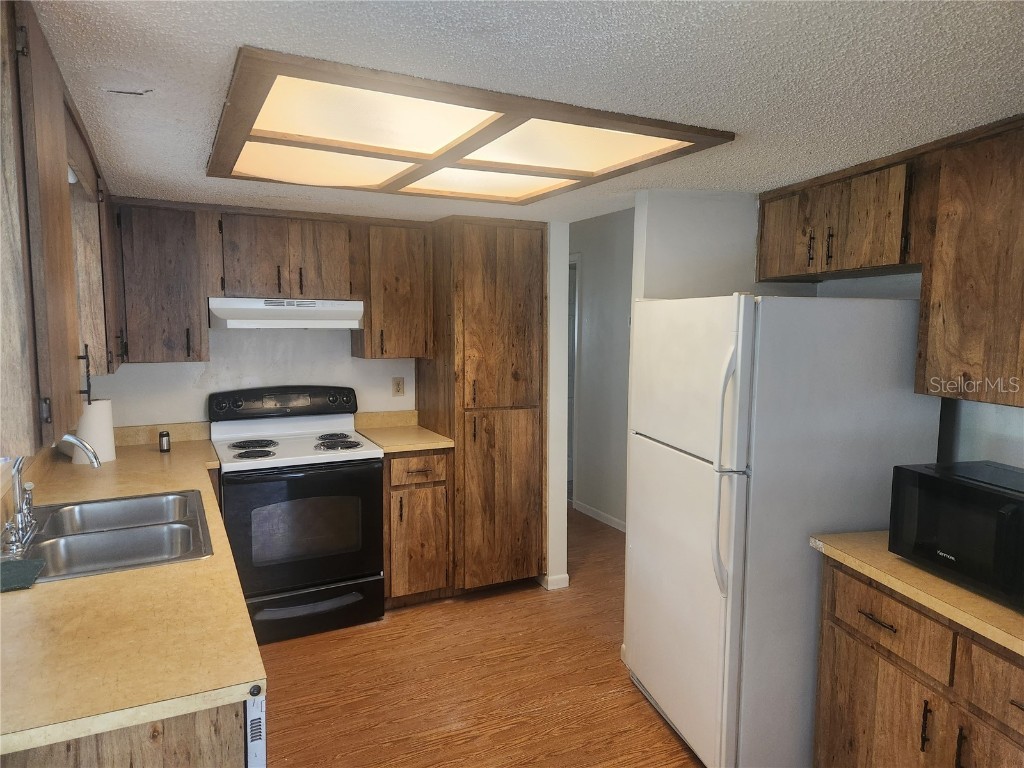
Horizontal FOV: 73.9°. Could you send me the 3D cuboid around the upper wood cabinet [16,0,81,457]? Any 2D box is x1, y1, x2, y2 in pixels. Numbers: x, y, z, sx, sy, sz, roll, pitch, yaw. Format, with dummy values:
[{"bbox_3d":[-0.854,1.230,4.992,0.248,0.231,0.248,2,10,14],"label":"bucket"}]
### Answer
[{"bbox_3d":[-1.024,-0.290,1.256,0.320,0.778,0.455,-2,6,-27],"label":"upper wood cabinet"}]

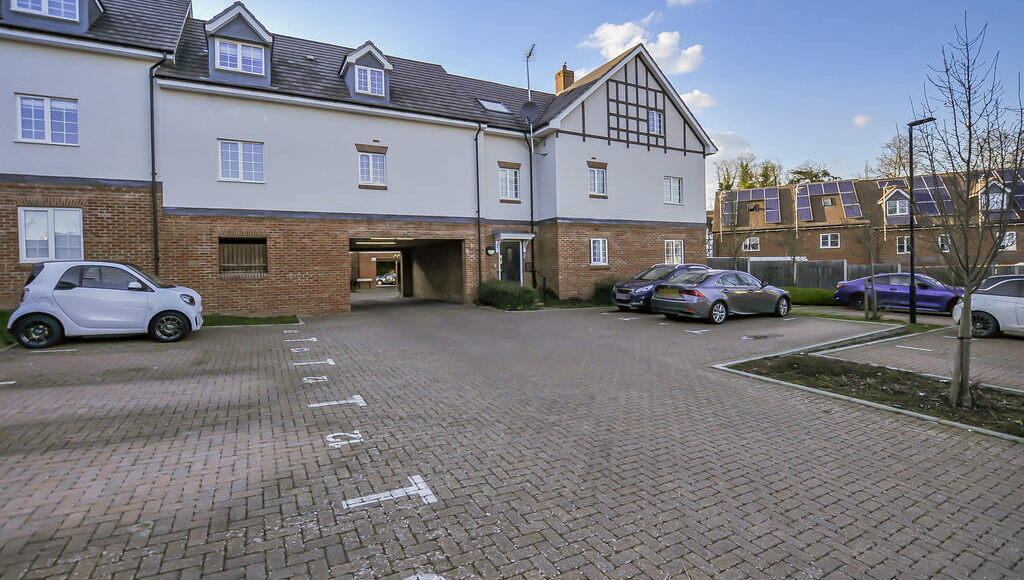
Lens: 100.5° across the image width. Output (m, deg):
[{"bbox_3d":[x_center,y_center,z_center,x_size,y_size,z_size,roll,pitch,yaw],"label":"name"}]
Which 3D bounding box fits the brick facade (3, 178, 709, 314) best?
[{"bbox_3d":[-1.667,-1.168,14.380,22.500,3.500,1.000,-2,1,-26],"label":"brick facade"}]

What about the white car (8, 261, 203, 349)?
[{"bbox_3d":[-7.763,0.229,8.551,2.695,1.555,1.663,-2,2,-24],"label":"white car"}]

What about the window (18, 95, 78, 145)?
[{"bbox_3d":[-11.004,-4.006,10.116,1.056,1.115,0.120,-2,2,-26],"label":"window"}]

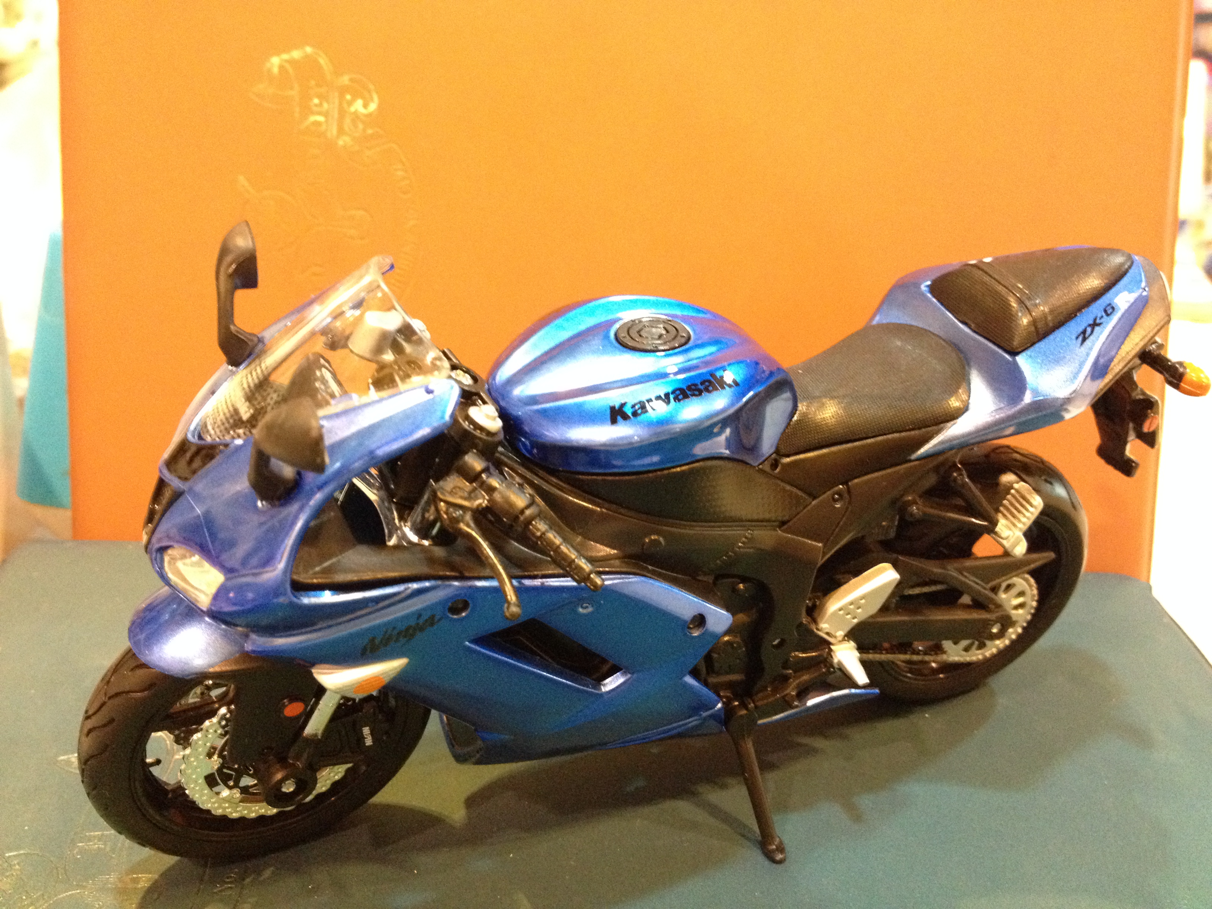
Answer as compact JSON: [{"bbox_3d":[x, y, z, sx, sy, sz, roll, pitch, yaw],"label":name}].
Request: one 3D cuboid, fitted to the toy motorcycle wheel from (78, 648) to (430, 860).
[{"bbox_3d":[-0.049,0.039,0.176,0.050,0.050,0.010,-11,36,-23],"label":"toy motorcycle wheel"}]

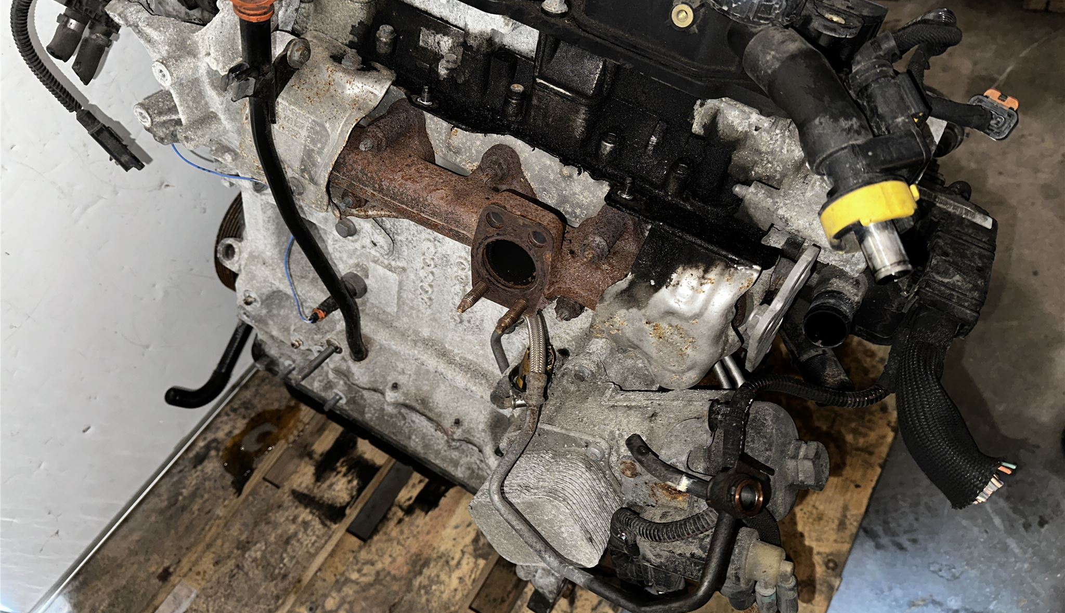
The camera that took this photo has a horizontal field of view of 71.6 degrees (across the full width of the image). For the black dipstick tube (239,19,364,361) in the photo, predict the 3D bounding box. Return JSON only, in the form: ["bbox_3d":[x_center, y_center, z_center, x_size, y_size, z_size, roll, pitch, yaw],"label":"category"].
[{"bbox_3d":[-0.191,-0.082,0.606,0.050,0.292,0.030,-8,26,9],"label":"black dipstick tube"}]

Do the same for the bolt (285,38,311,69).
[{"bbox_3d":[-0.179,-0.194,0.565,0.014,0.022,0.022,14,57,34],"label":"bolt"}]

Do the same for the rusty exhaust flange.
[{"bbox_3d":[-0.051,-0.080,0.645,0.313,0.132,0.100,27,48,13],"label":"rusty exhaust flange"}]

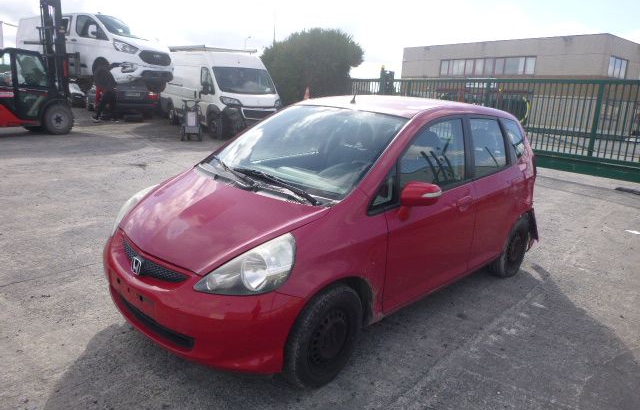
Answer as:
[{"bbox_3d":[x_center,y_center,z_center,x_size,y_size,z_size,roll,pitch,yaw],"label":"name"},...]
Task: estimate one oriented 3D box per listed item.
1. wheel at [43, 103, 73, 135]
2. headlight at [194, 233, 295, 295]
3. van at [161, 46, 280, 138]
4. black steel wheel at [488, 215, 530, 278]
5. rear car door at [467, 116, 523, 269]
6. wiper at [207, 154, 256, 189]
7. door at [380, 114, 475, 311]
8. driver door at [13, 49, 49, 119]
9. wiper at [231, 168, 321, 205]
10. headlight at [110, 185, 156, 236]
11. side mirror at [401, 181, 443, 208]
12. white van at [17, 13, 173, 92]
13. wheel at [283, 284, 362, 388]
[{"bbox_3d":[-7.176,-2.289,12.575,0.260,0.800,0.800,12,17,31],"label":"wheel"},{"bbox_3d":[-0.366,0.299,2.235,0.295,0.290,0.440,16,19,42],"label":"headlight"},{"bbox_3d":[-3.257,-3.689,14.993,2.100,2.600,5.640,-7,18,-34],"label":"van"},{"bbox_3d":[1.712,0.373,4.222,0.185,0.575,0.575,16,18,42],"label":"black steel wheel"},{"bbox_3d":[1.369,-0.127,3.777,0.260,1.150,0.850,16,19,42],"label":"rear car door"},{"bbox_3d":[-0.582,-0.236,3.125,0.070,0.060,0.699,-20,32,-28],"label":"wiper"},{"bbox_3d":[0.694,0.008,3.108,0.260,1.170,1.090,16,19,42],"label":"door"},{"bbox_3d":[-7.587,-3.144,12.200,0.090,1.744,0.864,14,17,37],"label":"driver door"},{"bbox_3d":[-0.308,-0.137,2.827,0.085,0.075,0.895,-24,31,-33],"label":"wiper"},{"bbox_3d":[-1.194,0.045,3.010,0.440,0.290,0.320,-6,17,-35],"label":"headlight"},{"bbox_3d":[0.591,-0.050,2.663,0.210,0.150,0.130,16,19,42],"label":"side mirror"},{"bbox_3d":[-6.626,-4.511,13.812,5.080,1.980,2.020,11,15,28],"label":"white van"},{"bbox_3d":[-0.006,0.689,2.504,0.185,0.575,0.575,15,18,40],"label":"wheel"}]

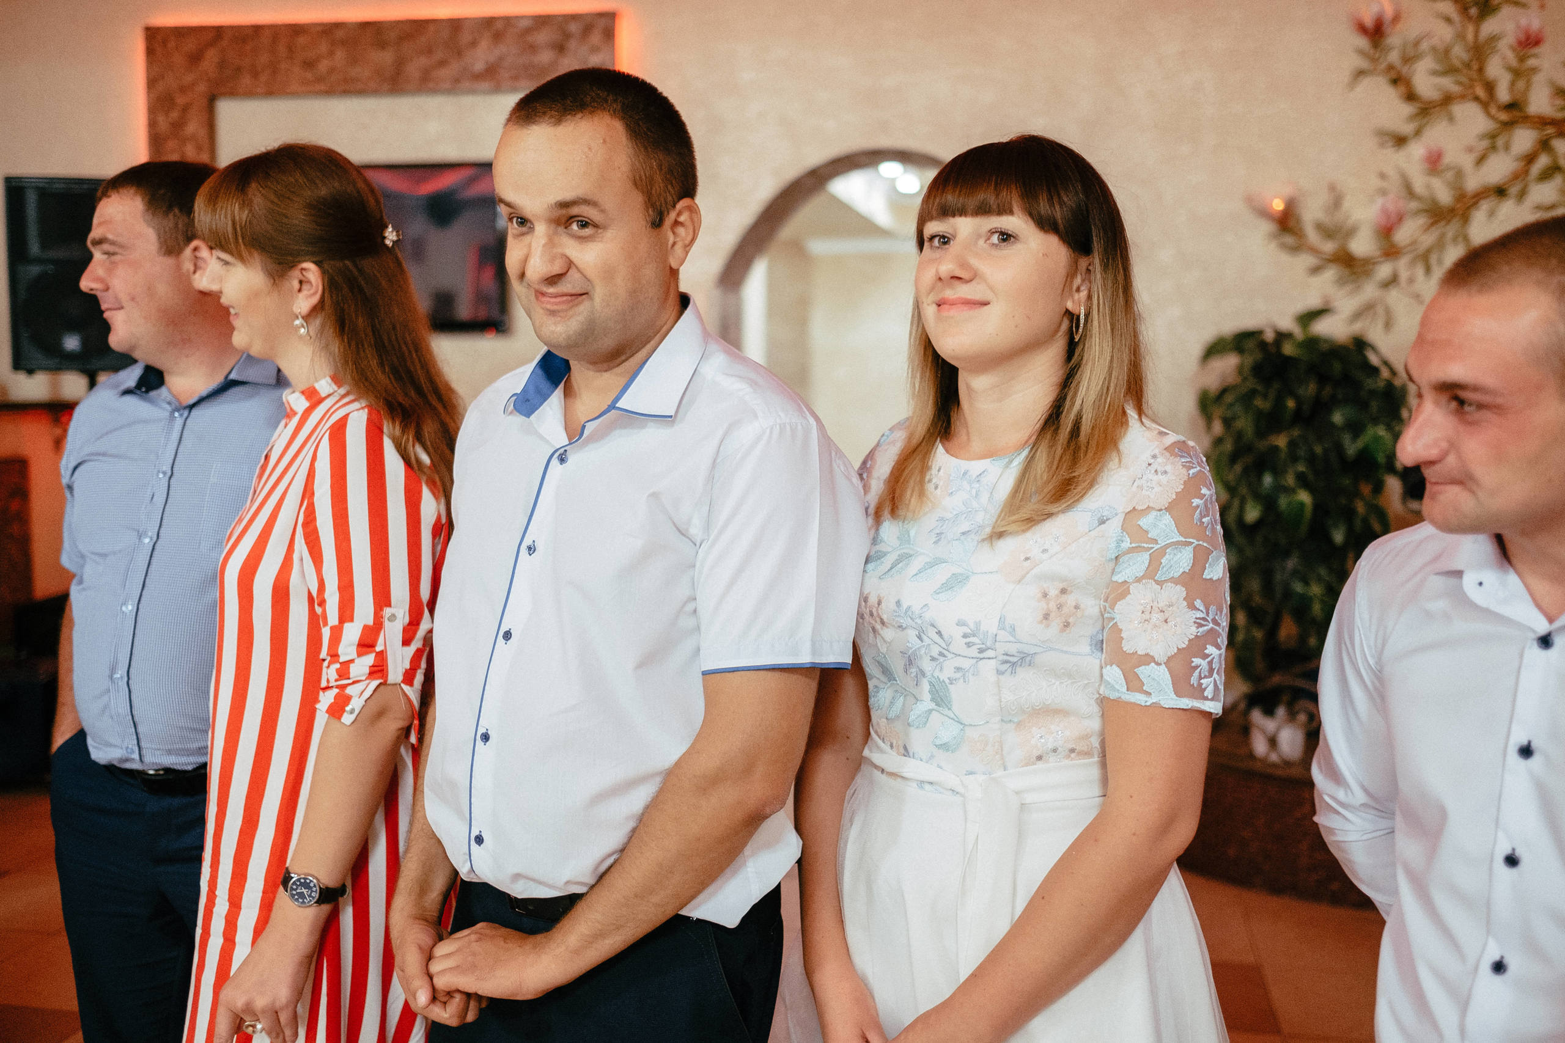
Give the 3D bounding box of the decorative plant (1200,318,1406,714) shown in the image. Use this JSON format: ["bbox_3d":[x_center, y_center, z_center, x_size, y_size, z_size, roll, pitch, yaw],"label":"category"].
[{"bbox_3d":[1.679,-0.010,4.900,0.620,1.290,0.580,1,5,9],"label":"decorative plant"}]

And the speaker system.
[{"bbox_3d":[-2.460,-0.865,5.407,0.420,0.670,0.380,0,5,-9],"label":"speaker system"}]

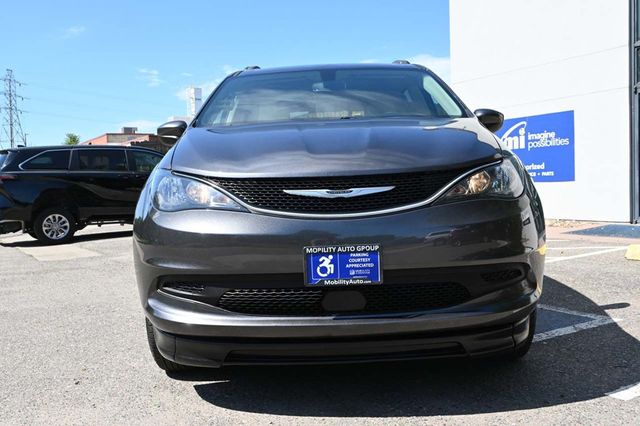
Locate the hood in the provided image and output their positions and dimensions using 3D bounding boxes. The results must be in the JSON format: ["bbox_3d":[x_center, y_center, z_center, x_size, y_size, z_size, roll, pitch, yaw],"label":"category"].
[{"bbox_3d":[0.082,-0.338,2.940,1.620,0.330,1.080,-2,4,1],"label":"hood"}]

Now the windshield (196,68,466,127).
[{"bbox_3d":[0.080,-0.744,3.797,1.640,0.480,0.850,-2,4,1],"label":"windshield"}]

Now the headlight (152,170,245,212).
[{"bbox_3d":[-0.556,-0.093,2.641,0.515,0.200,0.430,-2,4,1],"label":"headlight"}]

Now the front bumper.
[{"bbox_3d":[0.102,0.297,2.632,2.000,0.680,0.590,-2,4,1],"label":"front bumper"}]

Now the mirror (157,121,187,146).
[{"bbox_3d":[-0.952,-0.526,3.852,0.230,0.170,0.180,-2,4,1],"label":"mirror"}]

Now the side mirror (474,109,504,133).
[{"bbox_3d":[1.102,-0.606,3.819,0.230,0.170,0.180,-2,4,1],"label":"side mirror"}]

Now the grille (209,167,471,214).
[{"bbox_3d":[0.084,-0.083,2.458,1.120,0.165,0.180,-2,4,1],"label":"grille"}]

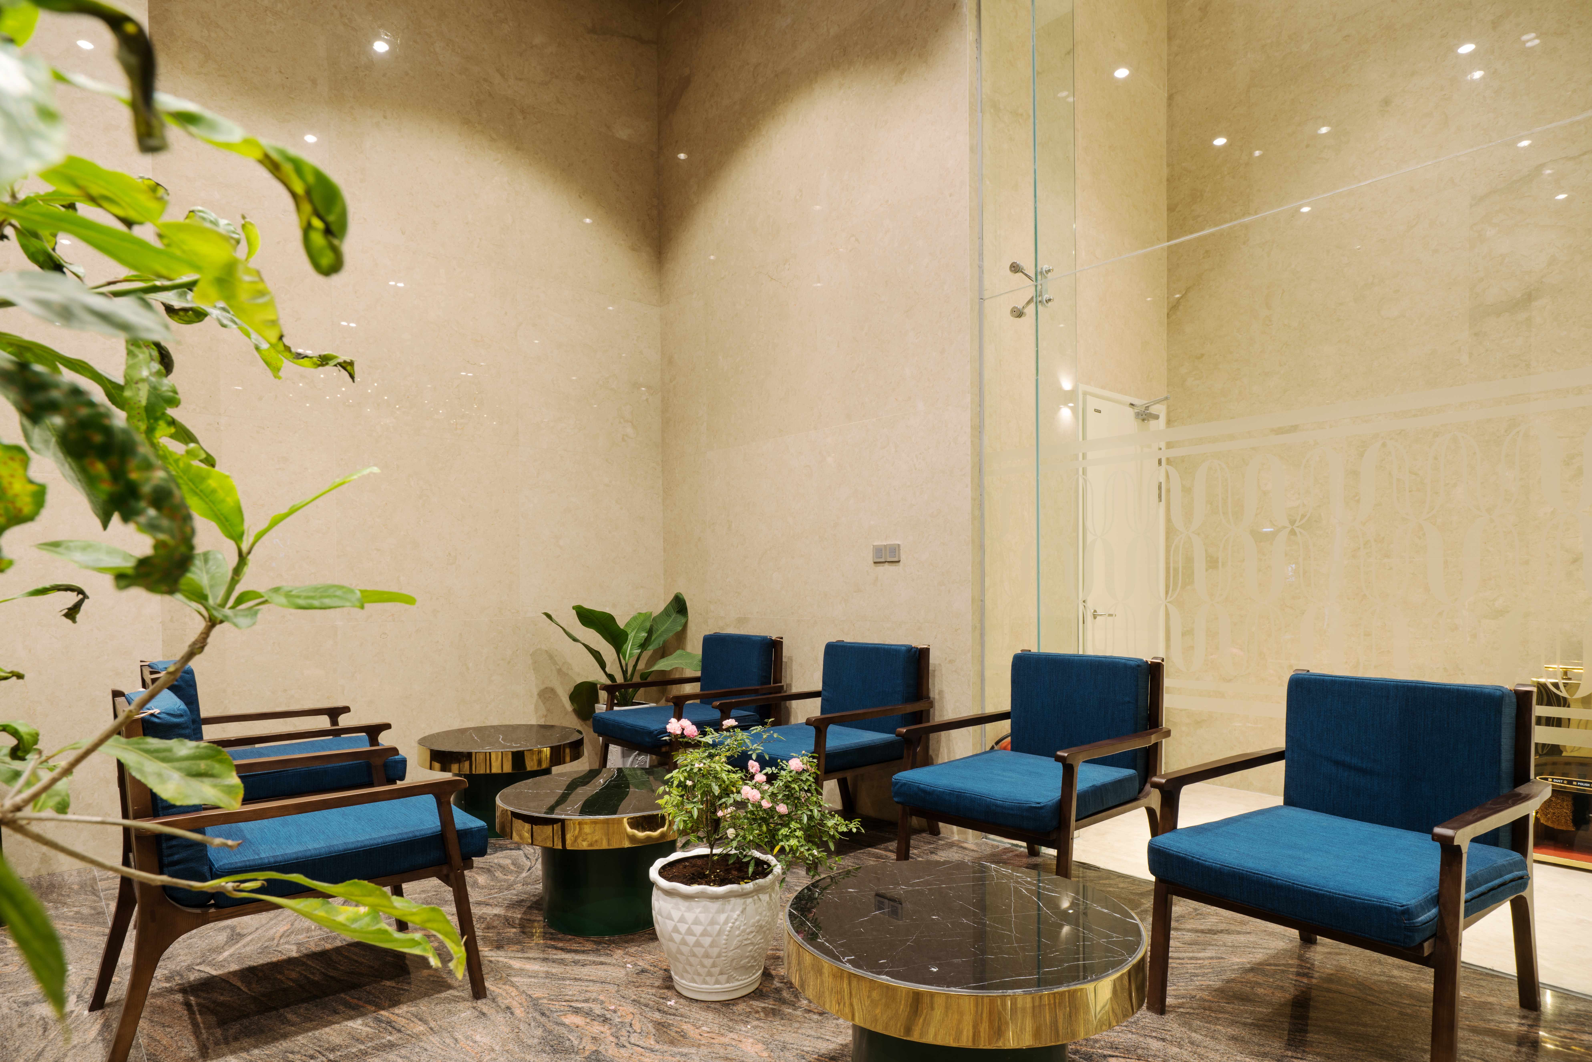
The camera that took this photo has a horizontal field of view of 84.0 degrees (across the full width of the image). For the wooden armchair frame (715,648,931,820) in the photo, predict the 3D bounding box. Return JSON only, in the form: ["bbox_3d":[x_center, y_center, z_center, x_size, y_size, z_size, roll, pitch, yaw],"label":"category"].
[{"bbox_3d":[0.141,0.920,3.836,0.804,0.825,0.664,2,-3,-41],"label":"wooden armchair frame"}]

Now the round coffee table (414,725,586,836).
[{"bbox_3d":[-1.347,1.154,4.075,0.726,0.408,0.726,0,-3,0],"label":"round coffee table"}]

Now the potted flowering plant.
[{"bbox_3d":[-0.119,0.886,2.446,0.575,0.711,0.460,0,-3,0],"label":"potted flowering plant"}]

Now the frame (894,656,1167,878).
[{"bbox_3d":[0.853,0.866,3.090,0.804,0.825,0.664,2,-4,-43],"label":"frame"}]

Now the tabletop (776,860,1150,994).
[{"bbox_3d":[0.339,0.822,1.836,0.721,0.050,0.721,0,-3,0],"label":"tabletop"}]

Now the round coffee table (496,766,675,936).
[{"bbox_3d":[-0.620,1.076,2.973,0.726,0.408,0.726,0,-3,0],"label":"round coffee table"}]

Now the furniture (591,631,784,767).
[{"bbox_3d":[-0.508,0.972,4.545,0.804,0.825,0.664,2,-3,-42],"label":"furniture"}]

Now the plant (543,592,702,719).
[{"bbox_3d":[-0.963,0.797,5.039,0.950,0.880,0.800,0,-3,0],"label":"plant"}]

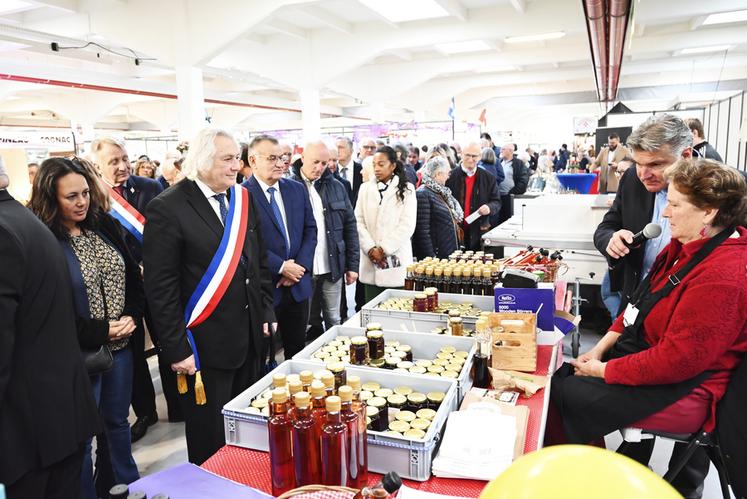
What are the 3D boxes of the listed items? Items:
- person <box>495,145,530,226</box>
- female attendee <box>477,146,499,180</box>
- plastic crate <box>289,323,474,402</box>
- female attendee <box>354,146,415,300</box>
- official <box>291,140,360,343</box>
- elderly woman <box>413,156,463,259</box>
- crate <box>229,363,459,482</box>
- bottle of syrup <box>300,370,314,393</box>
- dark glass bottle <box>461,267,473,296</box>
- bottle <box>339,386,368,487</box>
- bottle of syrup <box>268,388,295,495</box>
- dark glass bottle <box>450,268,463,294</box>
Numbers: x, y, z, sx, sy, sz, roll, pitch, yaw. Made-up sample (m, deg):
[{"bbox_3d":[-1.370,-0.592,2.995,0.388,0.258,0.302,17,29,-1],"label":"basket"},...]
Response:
[{"bbox_3d":[1.854,-0.570,7.617,0.340,1.723,0.520,-8,13,-39],"label":"person"},{"bbox_3d":[1.469,-0.439,7.230,0.470,1.660,0.320,0,10,-3],"label":"female attendee"},{"bbox_3d":[0.055,0.417,2.068,0.600,0.118,0.400,3,10,18],"label":"plastic crate"},{"bbox_3d":[0.080,0.147,3.800,0.440,1.670,0.340,2,10,8],"label":"female attendee"},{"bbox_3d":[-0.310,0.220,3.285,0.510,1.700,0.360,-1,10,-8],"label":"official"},{"bbox_3d":[0.501,0.042,4.576,0.340,1.573,0.500,8,13,39],"label":"elderly woman"},{"bbox_3d":[-0.077,0.485,1.673,0.600,0.118,0.400,3,10,18],"label":"crate"},{"bbox_3d":[-0.165,0.445,1.417,0.059,0.281,0.059,0,10,0],"label":"bottle of syrup"},{"bbox_3d":[0.483,0.211,2.911,0.053,0.217,0.053,-1,10,-6],"label":"dark glass bottle"},{"bbox_3d":[-0.066,0.471,1.379,0.061,0.280,0.061,-1,10,-6],"label":"bottle"},{"bbox_3d":[-0.225,0.473,1.368,0.061,0.280,0.061,-1,10,-6],"label":"bottle of syrup"},{"bbox_3d":[0.432,0.209,2.928,0.053,0.217,0.053,-1,10,-6],"label":"dark glass bottle"}]

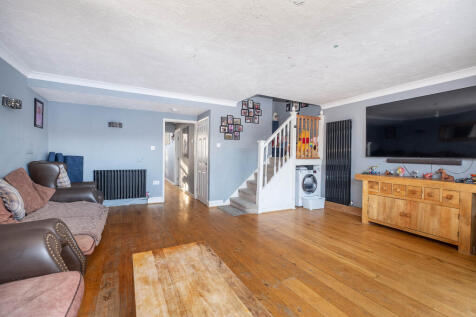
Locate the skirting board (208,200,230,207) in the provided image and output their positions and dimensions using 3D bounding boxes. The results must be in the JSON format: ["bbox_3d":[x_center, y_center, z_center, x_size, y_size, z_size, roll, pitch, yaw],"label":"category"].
[{"bbox_3d":[-0.382,0.998,4.425,0.500,0.125,0.020,0,1,-26],"label":"skirting board"}]

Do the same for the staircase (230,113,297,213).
[{"bbox_3d":[0.563,0.029,4.411,1.150,2.080,1.030,0,1,-25],"label":"staircase"}]

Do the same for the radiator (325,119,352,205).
[{"bbox_3d":[2.027,0.085,4.051,0.080,1.660,0.540,0,1,-28],"label":"radiator"}]

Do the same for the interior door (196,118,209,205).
[{"bbox_3d":[-0.819,0.070,4.681,0.040,1.960,0.770,0,1,-28],"label":"interior door"}]

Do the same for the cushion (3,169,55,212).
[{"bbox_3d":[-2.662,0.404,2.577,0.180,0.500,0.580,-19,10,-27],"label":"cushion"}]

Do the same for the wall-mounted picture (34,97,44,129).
[{"bbox_3d":[-3.328,-0.734,3.323,0.025,0.460,0.360,0,1,-28],"label":"wall-mounted picture"}]

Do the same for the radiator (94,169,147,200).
[{"bbox_3d":[-2.482,0.558,4.243,0.960,0.620,0.090,0,1,-26],"label":"radiator"}]

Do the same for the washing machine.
[{"bbox_3d":[1.475,0.635,4.641,0.600,0.860,0.560,0,1,-25],"label":"washing machine"}]

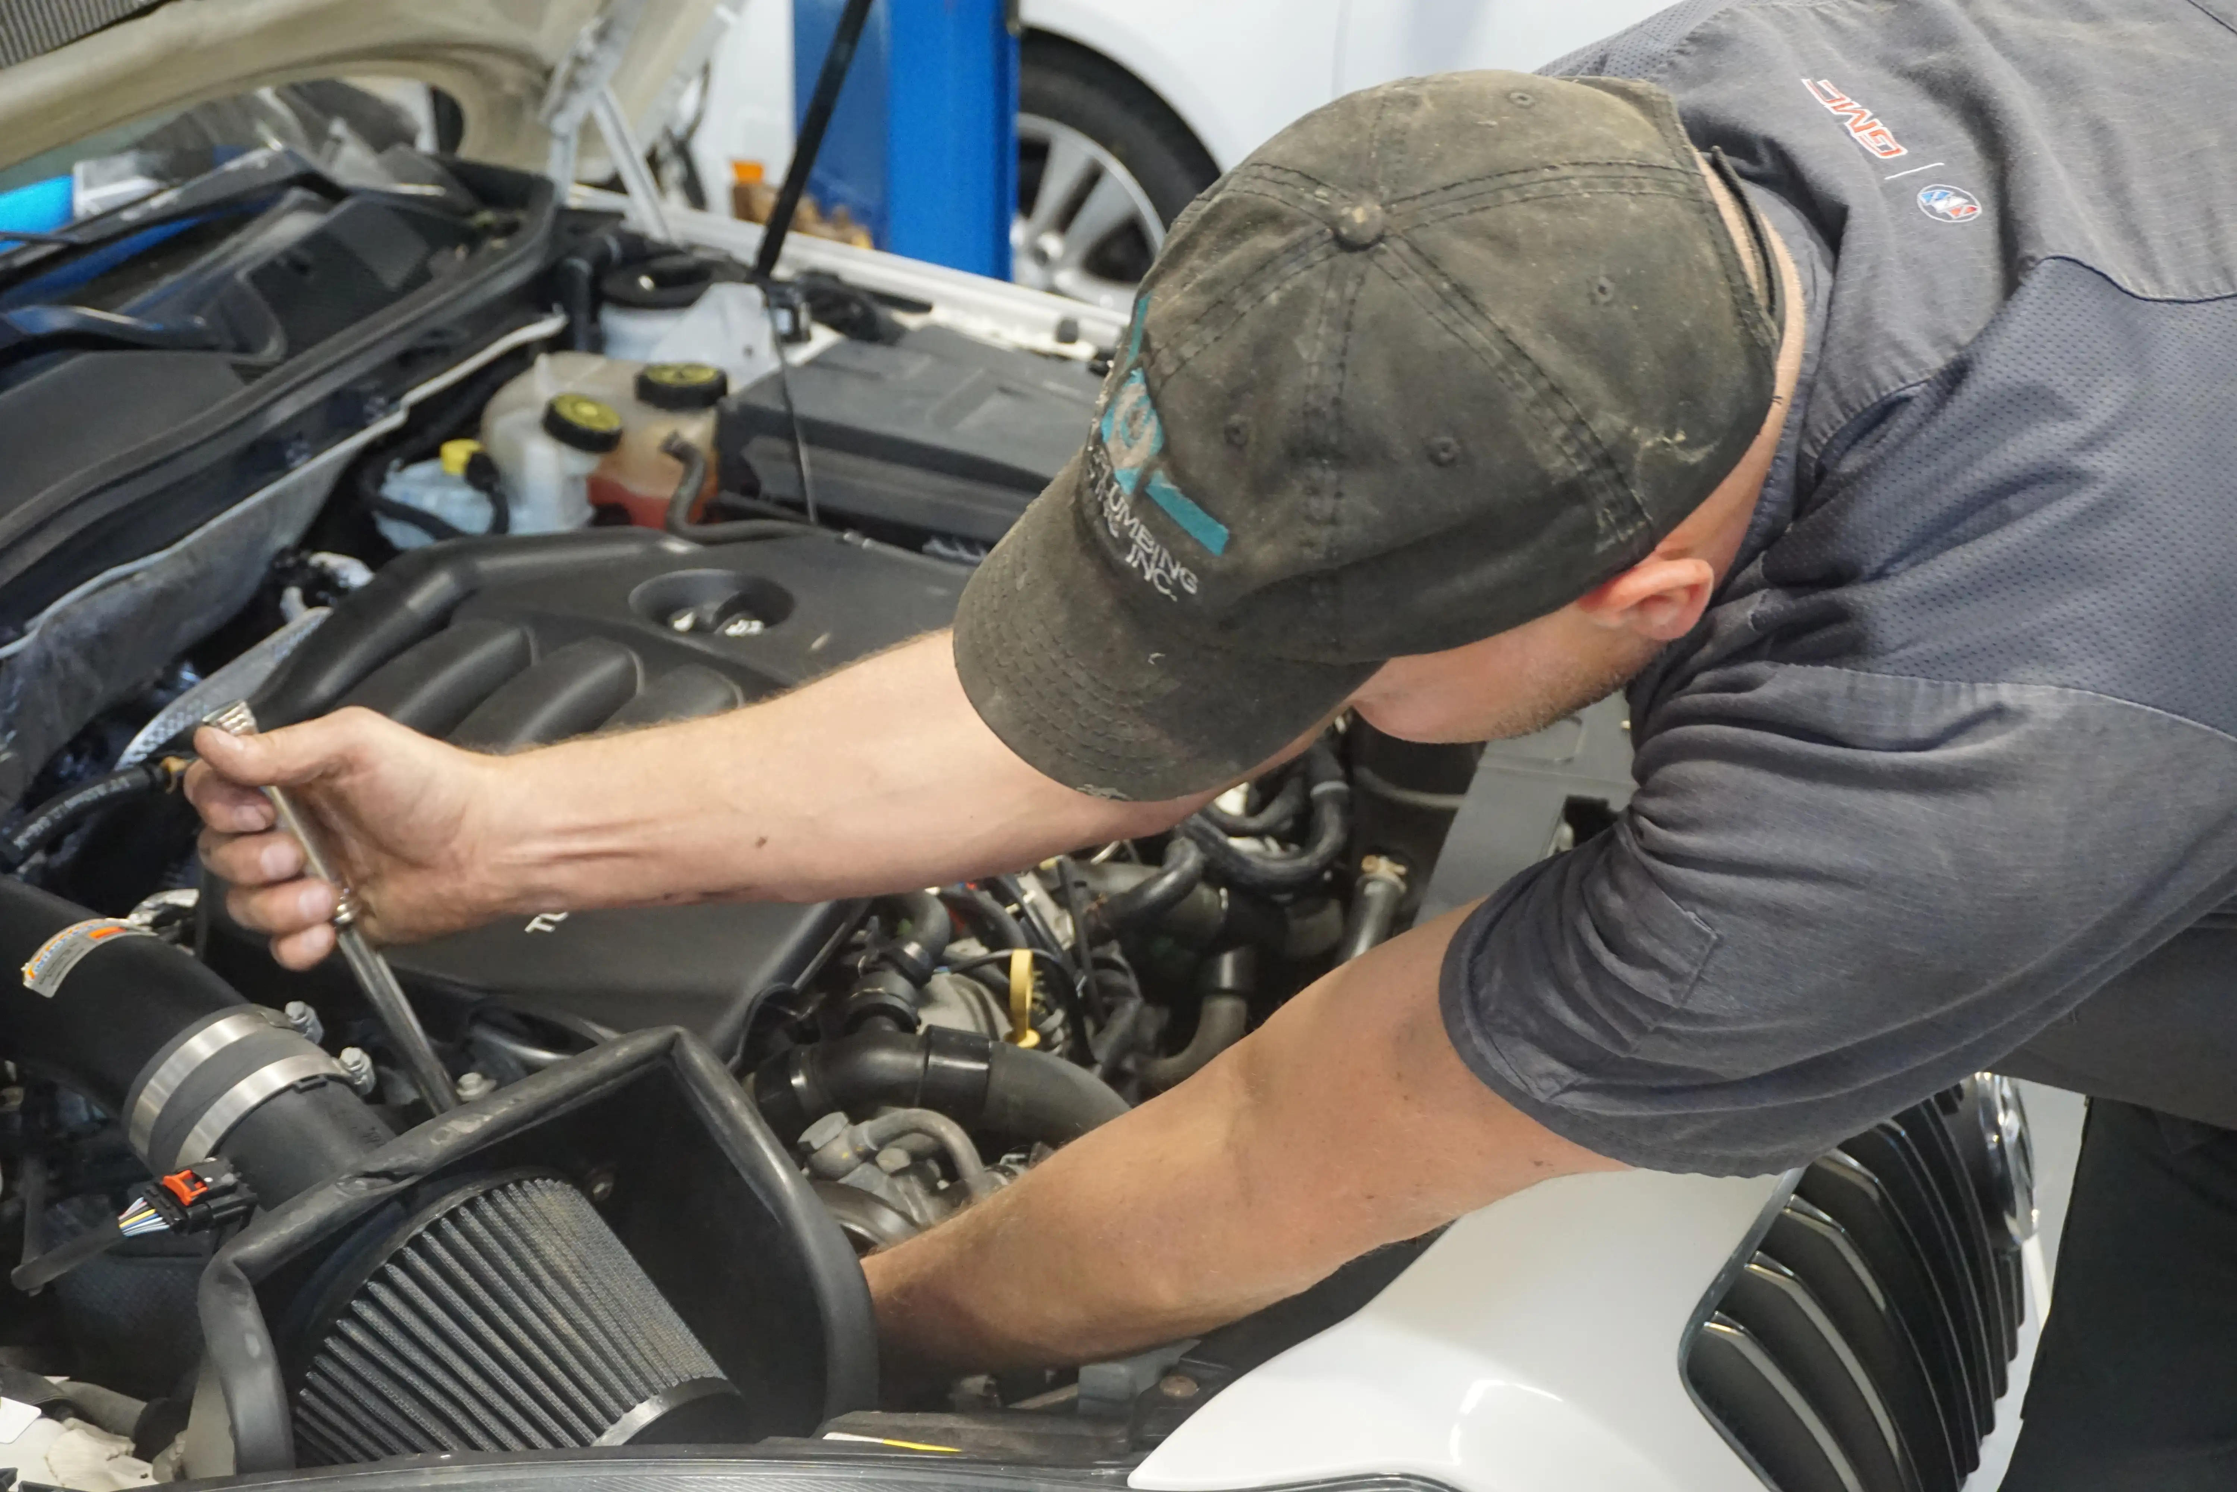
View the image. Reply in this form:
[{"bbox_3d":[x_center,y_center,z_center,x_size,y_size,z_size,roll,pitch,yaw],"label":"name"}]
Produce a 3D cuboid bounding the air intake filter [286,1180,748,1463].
[{"bbox_3d":[-0.234,0.268,1.182,0.140,0.162,0.162,34,37,25],"label":"air intake filter"}]

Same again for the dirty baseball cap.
[{"bbox_3d":[0.055,-0.100,0.888,0.272,0.163,0.172,-23,65,11],"label":"dirty baseball cap"}]

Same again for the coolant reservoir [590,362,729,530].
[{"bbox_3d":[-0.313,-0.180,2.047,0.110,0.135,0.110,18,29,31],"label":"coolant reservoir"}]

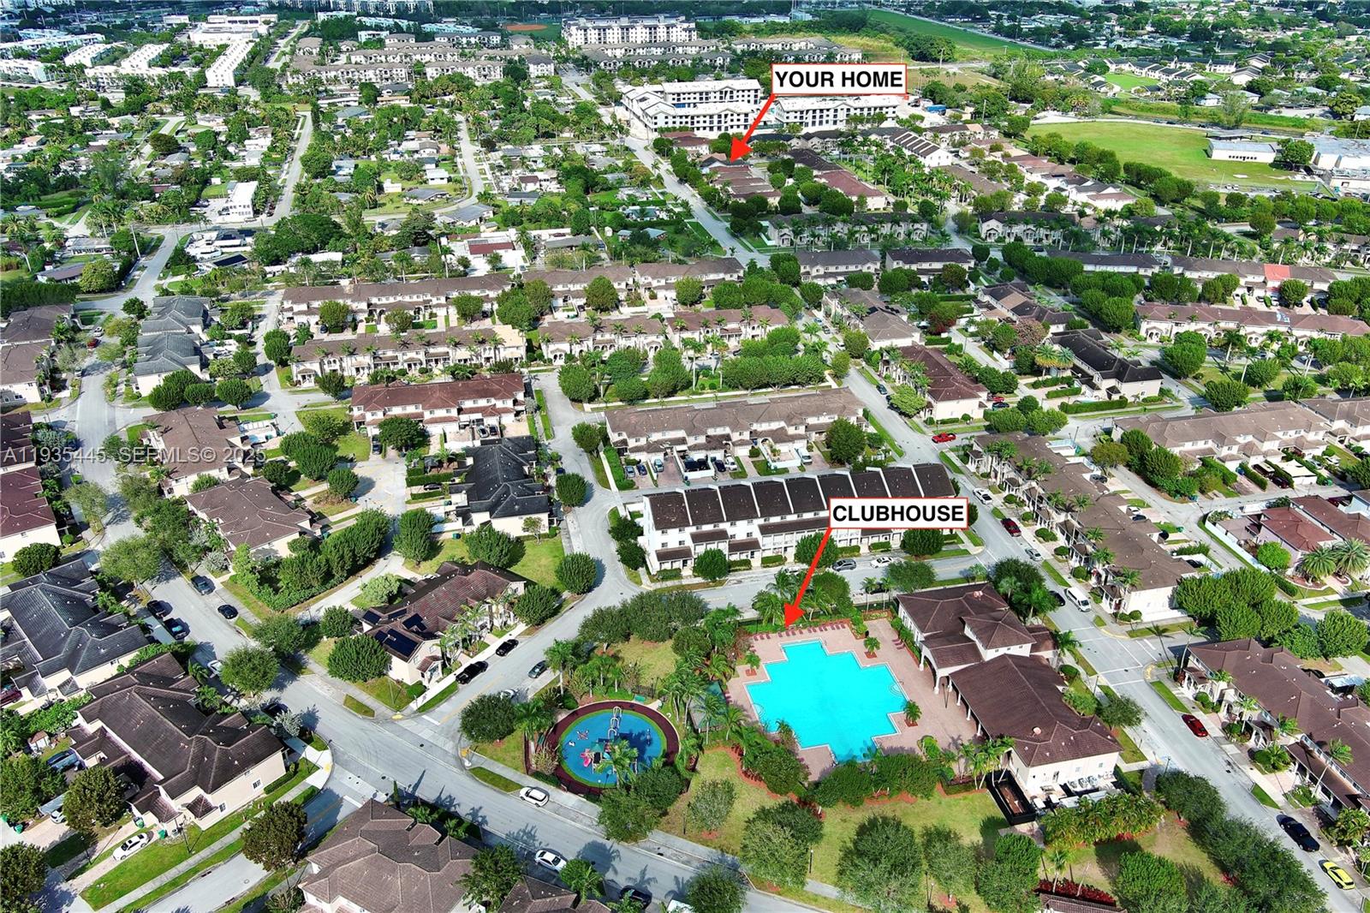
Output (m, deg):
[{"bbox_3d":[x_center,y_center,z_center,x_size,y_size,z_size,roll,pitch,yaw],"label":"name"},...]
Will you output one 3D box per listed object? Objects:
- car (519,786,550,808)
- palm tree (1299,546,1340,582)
[{"bbox_3d":[-21.250,47.556,155.272,4.400,1.600,1.820,15,31,27],"label":"car"},{"bbox_3d":[120.832,21.052,210.405,7.700,7.000,7.700,-6,28,-10],"label":"palm tree"}]

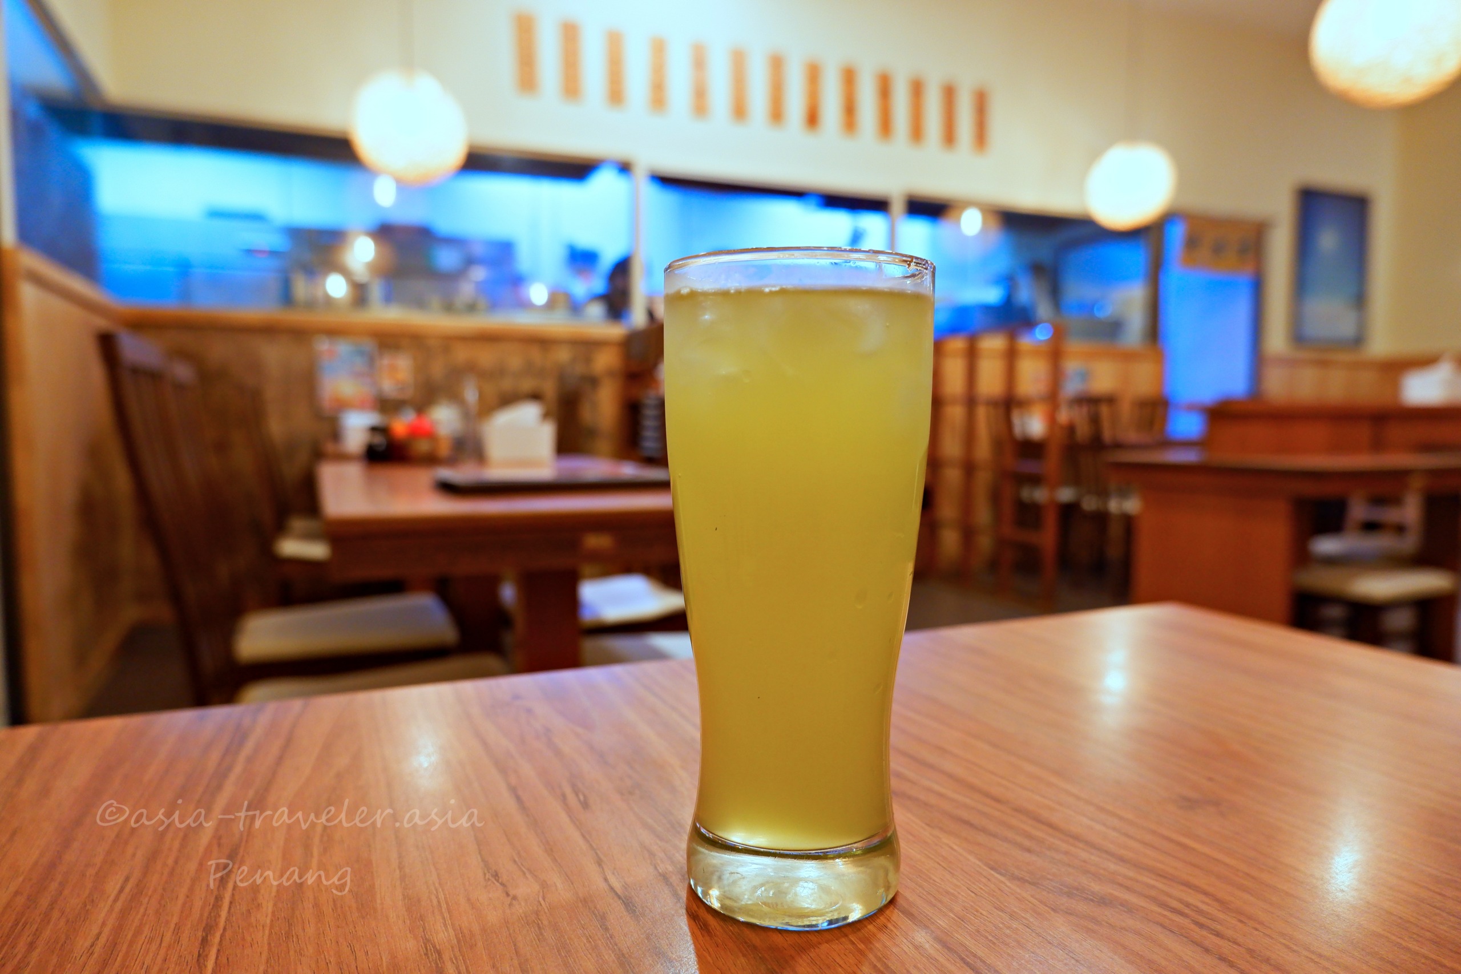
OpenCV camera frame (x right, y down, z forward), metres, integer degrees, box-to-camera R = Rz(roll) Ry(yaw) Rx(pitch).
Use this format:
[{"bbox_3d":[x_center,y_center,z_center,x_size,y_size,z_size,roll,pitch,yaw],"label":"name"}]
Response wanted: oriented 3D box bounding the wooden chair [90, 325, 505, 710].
[{"bbox_3d":[-0.545,0.279,1.380,0.520,0.960,0.450,-2,5,-24],"label":"wooden chair"}]

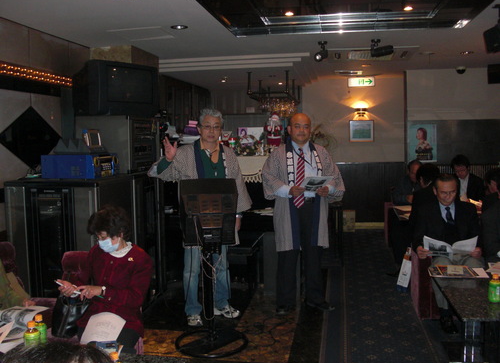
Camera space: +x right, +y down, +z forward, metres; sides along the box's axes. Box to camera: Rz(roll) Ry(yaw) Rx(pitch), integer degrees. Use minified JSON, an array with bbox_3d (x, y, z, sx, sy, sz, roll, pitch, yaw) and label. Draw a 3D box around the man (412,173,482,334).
[{"bbox_3d":[1.590,0.514,4.214,0.560,1.130,0.800,0,5,10],"label":"man"}]

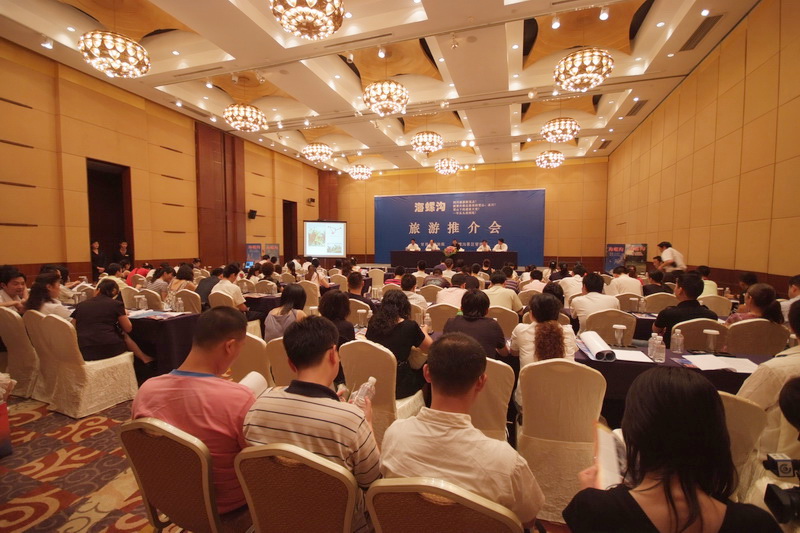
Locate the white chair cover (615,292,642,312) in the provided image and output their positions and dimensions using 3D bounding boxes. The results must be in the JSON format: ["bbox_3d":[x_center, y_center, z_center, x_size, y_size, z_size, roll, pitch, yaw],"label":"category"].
[{"bbox_3d":[3.242,0.829,4.880,0.470,0.935,0.540,1,3,20],"label":"white chair cover"}]

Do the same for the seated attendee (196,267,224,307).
[{"bbox_3d":[-2.946,0.622,5.373,0.500,1.250,0.820,2,3,22],"label":"seated attendee"}]

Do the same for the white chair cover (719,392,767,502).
[{"bbox_3d":[1.374,0.991,1.726,0.455,0.933,0.540,1,3,6],"label":"white chair cover"}]

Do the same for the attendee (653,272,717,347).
[{"bbox_3d":[2.810,0.718,3.457,0.520,1.330,0.750,1,3,12],"label":"attendee"}]

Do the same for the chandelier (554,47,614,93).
[{"bbox_3d":[3.884,-4.139,7.061,1.114,0.608,1.114,1,3,19],"label":"chandelier"}]

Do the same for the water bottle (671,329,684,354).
[{"bbox_3d":[2.151,0.572,2.575,0.066,0.195,0.066,1,3,18],"label":"water bottle"}]

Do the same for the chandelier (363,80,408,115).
[{"bbox_3d":[-0.367,-4.345,8.656,1.180,0.550,1.180,0,3,0],"label":"chandelier"}]

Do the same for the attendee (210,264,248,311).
[{"bbox_3d":[-2.308,0.619,5.021,0.500,1.300,0.780,1,3,21],"label":"attendee"}]

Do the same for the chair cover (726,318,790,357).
[{"bbox_3d":[3.305,0.928,3.310,0.455,0.933,0.540,1,3,12],"label":"chair cover"}]

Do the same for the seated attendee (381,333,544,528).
[{"bbox_3d":[0.270,0.841,1.300,0.500,1.300,0.760,1,3,20],"label":"seated attendee"}]

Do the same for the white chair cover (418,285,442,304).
[{"bbox_3d":[0.581,0.766,5.669,0.450,0.935,0.520,1,3,19],"label":"white chair cover"}]

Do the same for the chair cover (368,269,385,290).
[{"bbox_3d":[-0.560,0.523,9.334,0.460,0.920,0.550,1,3,17],"label":"chair cover"}]

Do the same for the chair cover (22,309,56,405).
[{"bbox_3d":[-3.333,0.848,3.386,0.460,0.910,0.540,2,4,24],"label":"chair cover"}]

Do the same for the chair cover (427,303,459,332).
[{"bbox_3d":[0.574,0.878,3.981,0.470,0.935,0.540,1,3,20],"label":"chair cover"}]

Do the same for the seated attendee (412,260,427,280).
[{"bbox_3d":[0.470,0.507,7.446,0.500,1.270,0.750,1,3,19],"label":"seated attendee"}]

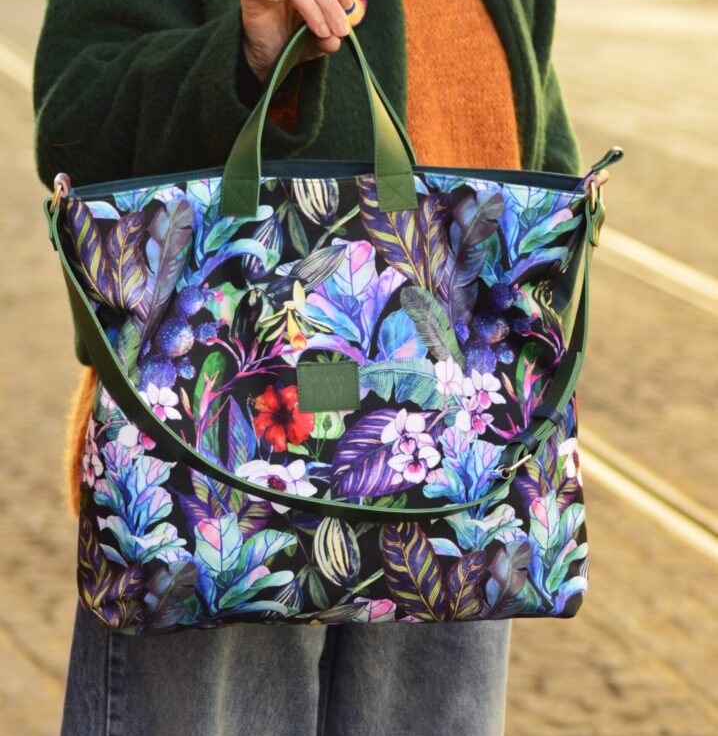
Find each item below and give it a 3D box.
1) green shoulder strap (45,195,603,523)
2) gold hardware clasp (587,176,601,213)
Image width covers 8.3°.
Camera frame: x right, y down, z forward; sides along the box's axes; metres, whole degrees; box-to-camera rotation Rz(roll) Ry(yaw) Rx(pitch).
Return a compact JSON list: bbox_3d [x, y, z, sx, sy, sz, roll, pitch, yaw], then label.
[{"bbox_3d":[-0.030,-0.008,4.120,0.468,0.262,0.110,0,8,0],"label":"green shoulder strap"},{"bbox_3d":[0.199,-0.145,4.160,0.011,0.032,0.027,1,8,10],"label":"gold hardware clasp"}]

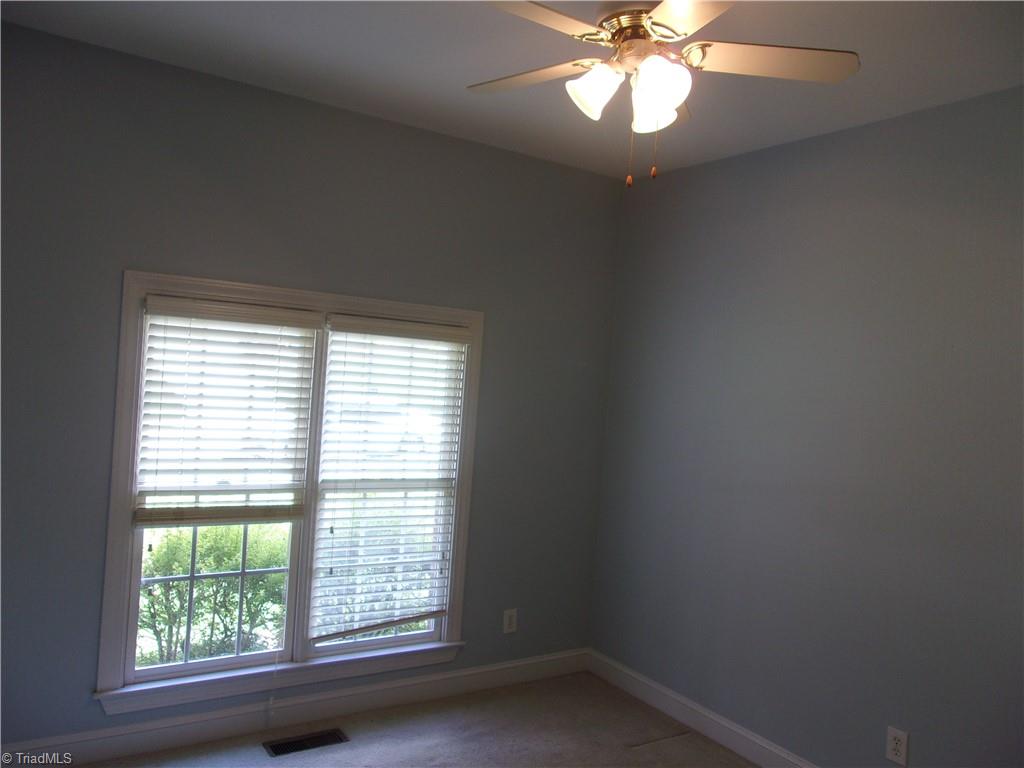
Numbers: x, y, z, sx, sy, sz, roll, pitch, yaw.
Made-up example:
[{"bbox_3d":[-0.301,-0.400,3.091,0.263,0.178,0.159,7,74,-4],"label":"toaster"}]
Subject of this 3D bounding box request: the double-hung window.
[{"bbox_3d":[-0.873,0.461,3.487,1.618,1.704,0.130,3,1,-33],"label":"double-hung window"}]

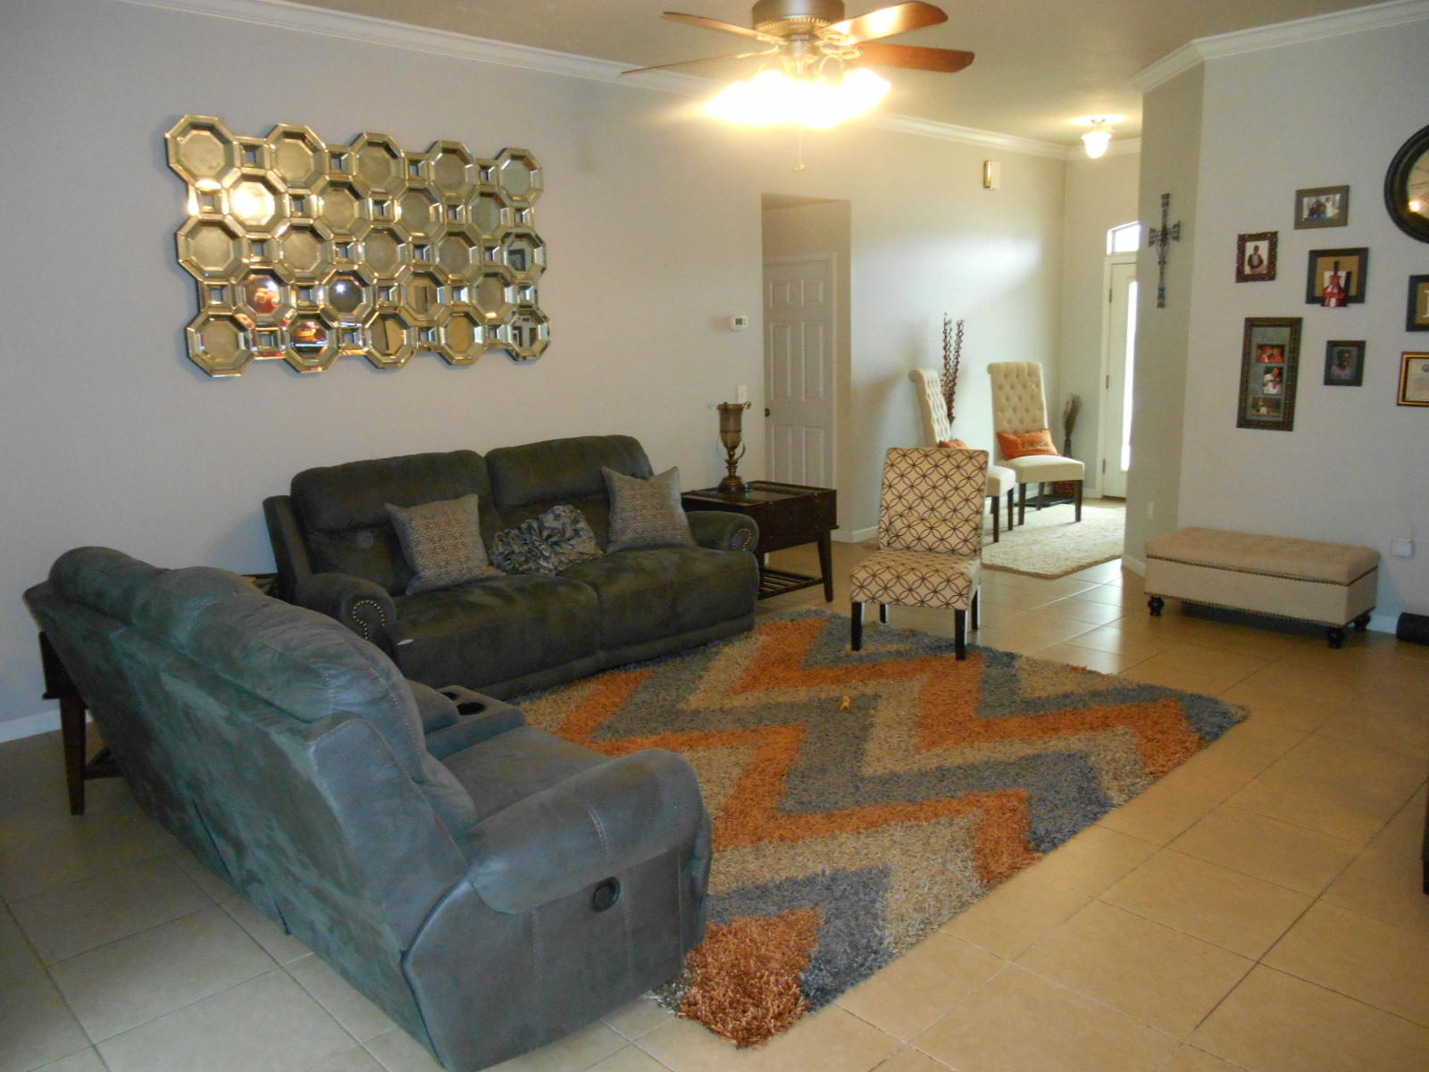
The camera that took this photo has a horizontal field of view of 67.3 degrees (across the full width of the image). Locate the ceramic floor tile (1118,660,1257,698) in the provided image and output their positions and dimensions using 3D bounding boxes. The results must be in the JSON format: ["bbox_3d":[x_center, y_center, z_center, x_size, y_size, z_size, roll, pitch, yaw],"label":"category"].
[{"bbox_3d":[2.008,0.654,4.750,0.428,0.010,0.428,-11,15,-43],"label":"ceramic floor tile"}]

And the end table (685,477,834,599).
[{"bbox_3d":[0.251,0.060,6.285,0.726,0.644,0.631,-11,15,-43],"label":"end table"}]

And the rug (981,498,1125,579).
[{"bbox_3d":[2.478,-0.011,8.049,2.500,0.025,1.530,-11,15,-42],"label":"rug"}]

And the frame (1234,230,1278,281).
[{"bbox_3d":[2.841,-1.462,5.632,0.022,0.242,0.197,-11,15,-43],"label":"frame"}]

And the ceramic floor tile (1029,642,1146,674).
[{"bbox_3d":[1.685,0.592,4.954,0.419,0.010,0.419,-11,14,-42],"label":"ceramic floor tile"}]

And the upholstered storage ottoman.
[{"bbox_3d":[2.784,0.241,5.513,0.469,0.429,0.974,-11,14,-42],"label":"upholstered storage ottoman"}]

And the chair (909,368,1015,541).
[{"bbox_3d":[1.854,-0.624,7.976,0.700,1.235,0.550,4,12,26],"label":"chair"}]

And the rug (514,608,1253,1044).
[{"bbox_3d":[0.299,0.777,4.231,2.908,0.040,2.431,-11,15,-42],"label":"rug"}]

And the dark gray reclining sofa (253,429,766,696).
[{"bbox_3d":[-0.877,0.089,5.267,2.341,1.011,1.045,-10,14,-40],"label":"dark gray reclining sofa"}]

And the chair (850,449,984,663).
[{"bbox_3d":[1.013,0.070,5.278,0.560,0.925,0.670,3,11,21],"label":"chair"}]

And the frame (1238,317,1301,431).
[{"bbox_3d":[2.954,-0.859,5.708,0.025,0.588,0.283,-11,15,-42],"label":"frame"}]

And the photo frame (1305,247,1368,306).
[{"bbox_3d":[3.045,-1.269,5.256,0.030,0.262,0.265,-11,14,-42],"label":"photo frame"}]

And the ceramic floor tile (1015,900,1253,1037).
[{"bbox_3d":[1.058,1.081,2.700,0.433,0.010,0.433,-11,15,-42],"label":"ceramic floor tile"}]

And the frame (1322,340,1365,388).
[{"bbox_3d":[3.201,-0.873,5.443,0.020,0.226,0.173,-11,15,-42],"label":"frame"}]

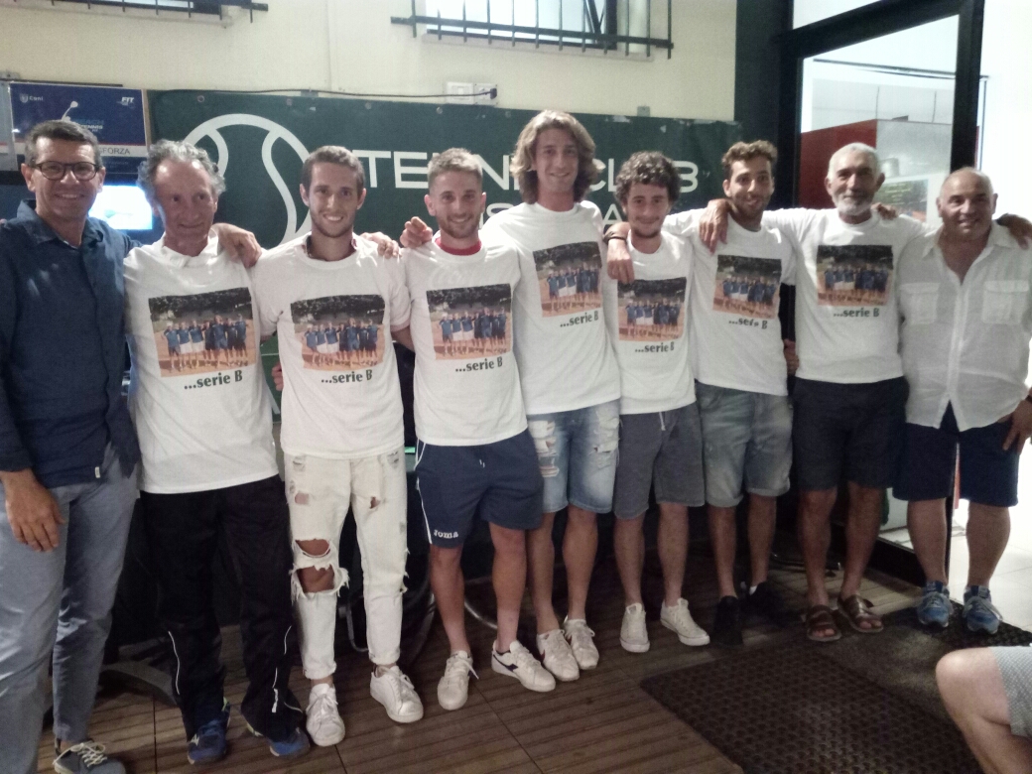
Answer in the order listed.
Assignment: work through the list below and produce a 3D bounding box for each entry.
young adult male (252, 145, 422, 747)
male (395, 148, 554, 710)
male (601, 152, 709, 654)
[{"bbox_3d":[-0.503,0.181,2.407,0.680,1.740,0.460,-4,10,-18],"label":"young adult male"},{"bbox_3d":[-0.171,0.148,2.544,0.770,1.746,0.480,-5,10,-19],"label":"male"},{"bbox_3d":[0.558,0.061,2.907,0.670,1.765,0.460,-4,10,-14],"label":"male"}]

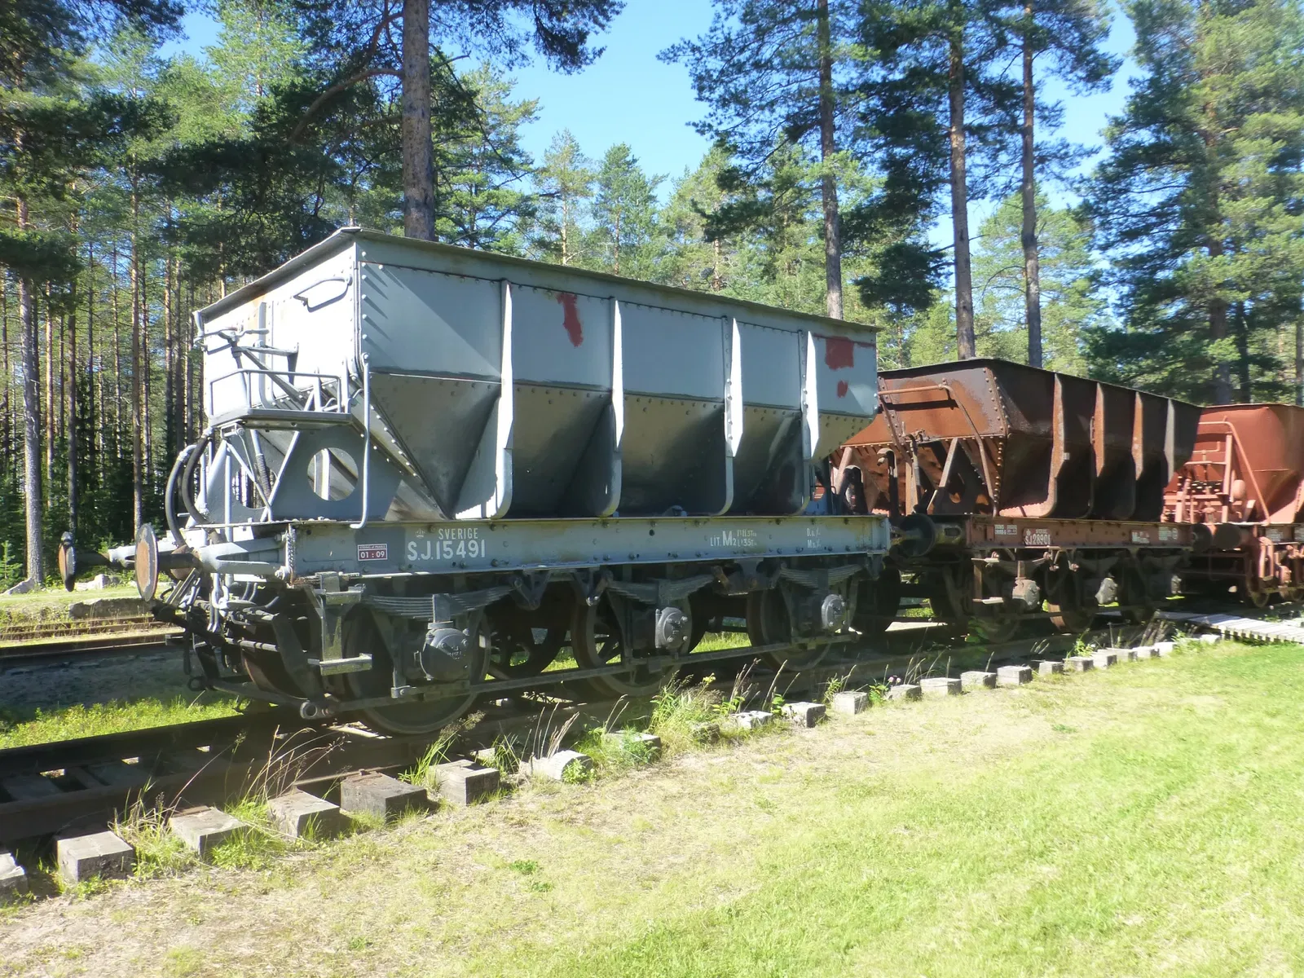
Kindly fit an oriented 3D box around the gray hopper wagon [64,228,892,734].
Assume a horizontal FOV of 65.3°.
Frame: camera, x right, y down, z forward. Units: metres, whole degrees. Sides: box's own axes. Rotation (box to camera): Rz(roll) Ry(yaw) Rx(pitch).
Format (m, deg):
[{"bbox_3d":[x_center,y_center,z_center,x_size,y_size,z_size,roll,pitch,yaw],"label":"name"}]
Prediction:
[{"bbox_3d":[-0.637,0.115,7.915,6.633,2.847,2.585,1,-4,-42],"label":"gray hopper wagon"}]

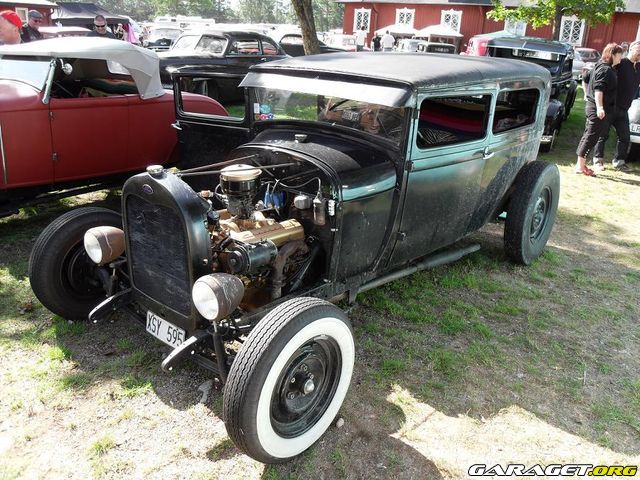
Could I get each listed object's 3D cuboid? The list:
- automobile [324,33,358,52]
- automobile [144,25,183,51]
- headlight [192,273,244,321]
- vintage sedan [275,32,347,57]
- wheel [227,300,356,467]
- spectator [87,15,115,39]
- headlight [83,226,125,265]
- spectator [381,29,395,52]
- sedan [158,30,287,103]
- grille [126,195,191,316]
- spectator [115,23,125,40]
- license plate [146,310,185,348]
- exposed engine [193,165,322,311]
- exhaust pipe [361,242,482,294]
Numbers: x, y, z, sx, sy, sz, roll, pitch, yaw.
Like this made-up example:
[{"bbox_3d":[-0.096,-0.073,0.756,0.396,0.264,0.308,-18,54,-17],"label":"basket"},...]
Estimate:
[{"bbox_3d":[1.268,-9.257,25.335,1.750,1.500,4.400,-15,27,-39],"label":"automobile"},{"bbox_3d":[-7.504,-9.795,25.786,1.800,1.600,4.800,0,21,-8],"label":"automobile"},{"bbox_3d":[-0.384,0.210,2.069,0.178,0.178,0.185,19,26,36],"label":"headlight"},{"bbox_3d":[-0.926,-8.606,23.777,4.900,1.550,1.820,-6,23,-23],"label":"vintage sedan"},{"bbox_3d":[-0.092,0.529,1.972,0.164,0.621,0.621,20,27,35],"label":"wheel"},{"bbox_3d":[-2.883,-2.135,6.957,0.520,1.730,0.330,0,21,-7],"label":"spectator"},{"bbox_3d":[-1.030,0.014,2.546,0.178,0.178,0.185,19,26,35],"label":"headlight"},{"bbox_3d":[2.796,-7.976,22.117,0.550,1.770,0.350,5,21,5],"label":"spectator"},{"bbox_3d":[-2.201,-3.783,11.409,1.850,1.660,4.900,14,24,26],"label":"sedan"},{"bbox_3d":[-0.692,0.059,2.238,0.420,0.480,0.055,19,26,35],"label":"grille"},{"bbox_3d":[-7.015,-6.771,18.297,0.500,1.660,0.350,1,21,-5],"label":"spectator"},{"bbox_3d":[-0.690,0.403,2.305,0.280,0.110,0.012,19,26,35],"label":"license plate"},{"bbox_3d":[-0.415,-0.037,2.519,0.610,0.650,0.570,19,26,35],"label":"exposed engine"},{"bbox_3d":[0.600,0.147,2.950,0.080,0.080,1.185,22,26,40],"label":"exhaust pipe"}]

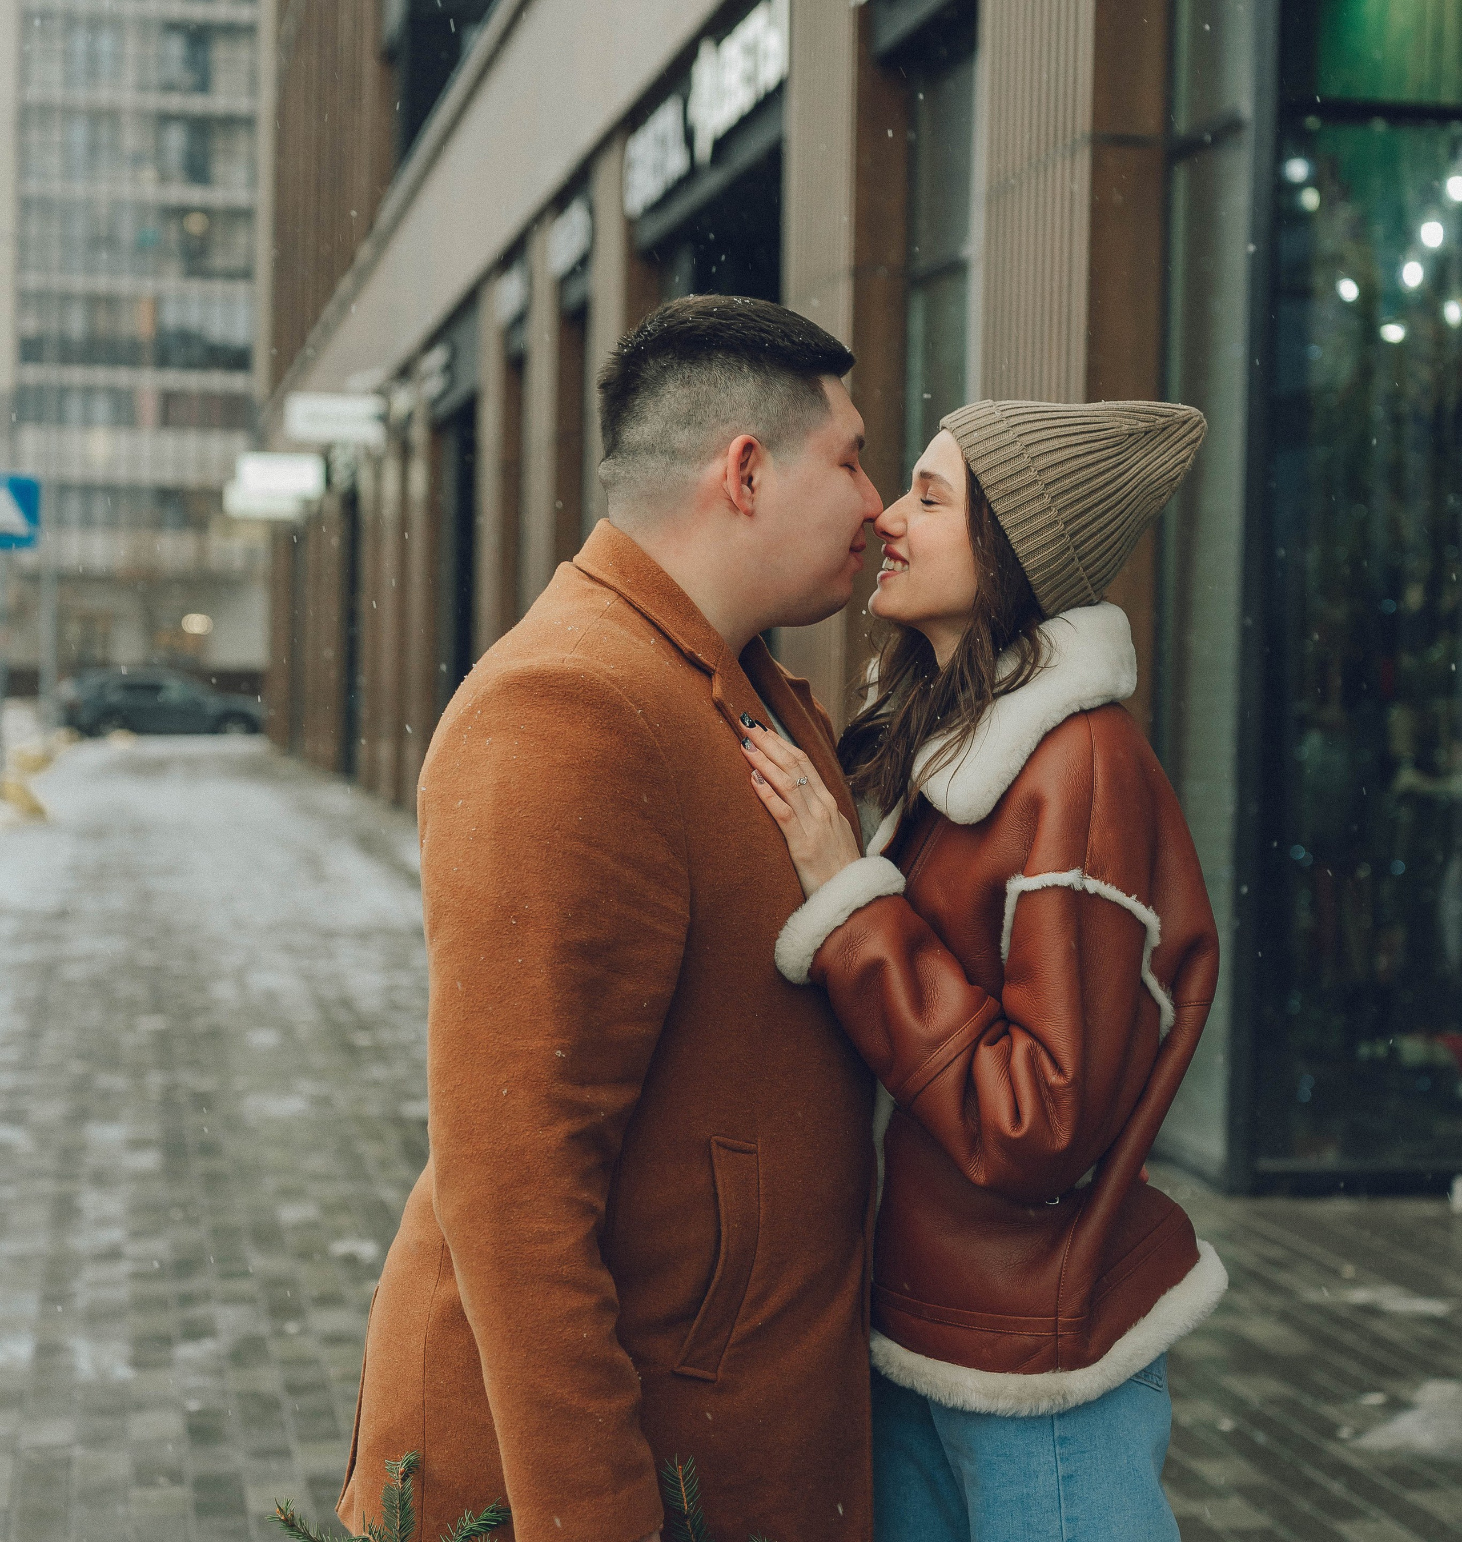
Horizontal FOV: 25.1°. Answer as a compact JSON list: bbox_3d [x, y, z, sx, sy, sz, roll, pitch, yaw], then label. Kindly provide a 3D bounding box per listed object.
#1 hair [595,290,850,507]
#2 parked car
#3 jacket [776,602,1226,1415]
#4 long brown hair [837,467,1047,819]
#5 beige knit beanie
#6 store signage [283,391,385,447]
[{"bbox_3d":[-0.003,-0.299,2.660,0.207,0.172,0.170,1,2,-3],"label":"hair"},{"bbox_3d":[-12.630,-1.540,73.900,4.600,1.480,1.820,1,2,-10],"label":"parked car"},{"bbox_3d":[0.219,0.192,2.680,0.360,0.630,0.490,1,2,-7],"label":"jacket"},{"bbox_3d":[0.178,-0.108,2.670,0.185,0.300,0.200,1,2,-7],"label":"long brown hair"},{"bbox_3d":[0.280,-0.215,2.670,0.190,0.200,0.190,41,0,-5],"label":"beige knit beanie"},{"bbox_3d":[-4.207,-3.725,34.800,1.000,0.520,0.150,1,2,-10],"label":"store signage"}]

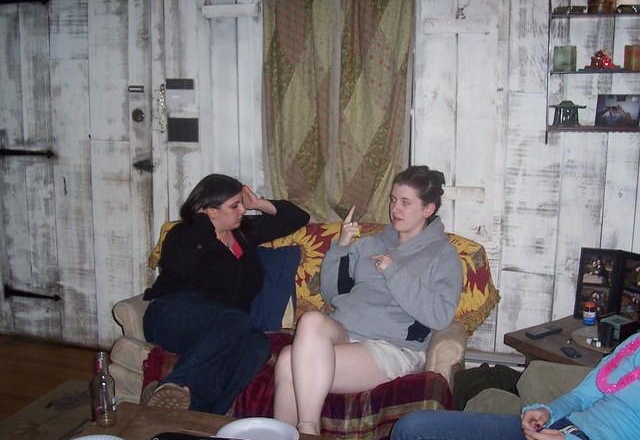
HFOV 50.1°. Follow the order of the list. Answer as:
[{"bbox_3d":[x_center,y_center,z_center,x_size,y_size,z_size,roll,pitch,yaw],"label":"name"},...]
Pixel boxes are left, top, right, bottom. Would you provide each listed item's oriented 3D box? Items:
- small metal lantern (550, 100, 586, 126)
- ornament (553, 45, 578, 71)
[{"bbox_3d":[1.213,-0.517,3.340,0.170,0.125,0.160,2,10,11],"label":"small metal lantern"},{"bbox_3d":[1.191,-0.784,3.330,0.090,0.125,0.088,8,13,41],"label":"ornament"}]

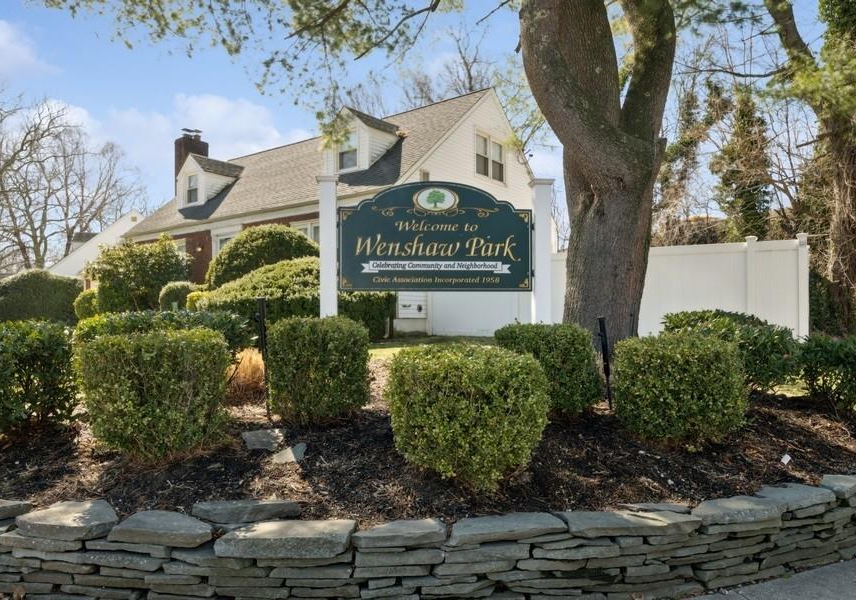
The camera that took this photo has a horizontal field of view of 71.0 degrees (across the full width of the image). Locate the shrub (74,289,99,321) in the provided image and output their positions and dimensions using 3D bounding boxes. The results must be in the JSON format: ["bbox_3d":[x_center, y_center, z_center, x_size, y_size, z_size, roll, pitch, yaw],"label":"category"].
[{"bbox_3d":[-8.400,0.250,14.800,0.900,1.050,0.900,0,0,0],"label":"shrub"}]

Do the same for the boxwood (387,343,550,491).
[{"bbox_3d":[0.200,0.570,3.050,0.770,0.650,0.720,0,0,0],"label":"boxwood"}]

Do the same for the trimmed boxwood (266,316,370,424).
[{"bbox_3d":[-0.810,0.480,4.400,0.720,0.700,0.680,0,0,0],"label":"trimmed boxwood"}]

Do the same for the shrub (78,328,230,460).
[{"bbox_3d":[-1.867,0.618,4.141,0.850,0.780,0.800,0,-1,-20],"label":"shrub"}]

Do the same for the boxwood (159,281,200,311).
[{"bbox_3d":[-5.850,0.198,14.197,0.950,1.150,0.950,-1,-1,40],"label":"boxwood"}]

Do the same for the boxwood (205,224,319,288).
[{"bbox_3d":[-3.750,-0.500,13.600,2.600,2.400,2.300,0,0,0],"label":"boxwood"}]

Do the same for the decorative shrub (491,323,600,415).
[{"bbox_3d":[0.999,0.574,5.292,0.830,0.720,0.800,0,-1,8],"label":"decorative shrub"}]

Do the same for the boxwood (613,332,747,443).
[{"bbox_3d":[1.610,0.545,3.900,0.760,0.640,0.700,0,0,0],"label":"boxwood"}]

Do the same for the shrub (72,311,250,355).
[{"bbox_3d":[-2.508,0.539,5.692,1.500,0.800,1.000,0,-1,-15],"label":"shrub"}]

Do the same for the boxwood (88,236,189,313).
[{"bbox_3d":[-8.222,-0.385,17.205,2.700,2.450,2.400,-1,-1,40],"label":"boxwood"}]

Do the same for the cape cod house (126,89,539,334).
[{"bbox_3d":[-3.487,-2.652,20.842,13.620,7.047,8.043,-1,-1,40],"label":"cape cod house"}]

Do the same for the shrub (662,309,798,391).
[{"bbox_3d":[2.630,0.420,5.250,1.120,0.700,1.000,-1,-1,27],"label":"shrub"}]

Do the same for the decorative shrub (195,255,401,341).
[{"bbox_3d":[-2.641,-0.032,12.400,3.400,1.700,2.500,-1,-1,40],"label":"decorative shrub"}]

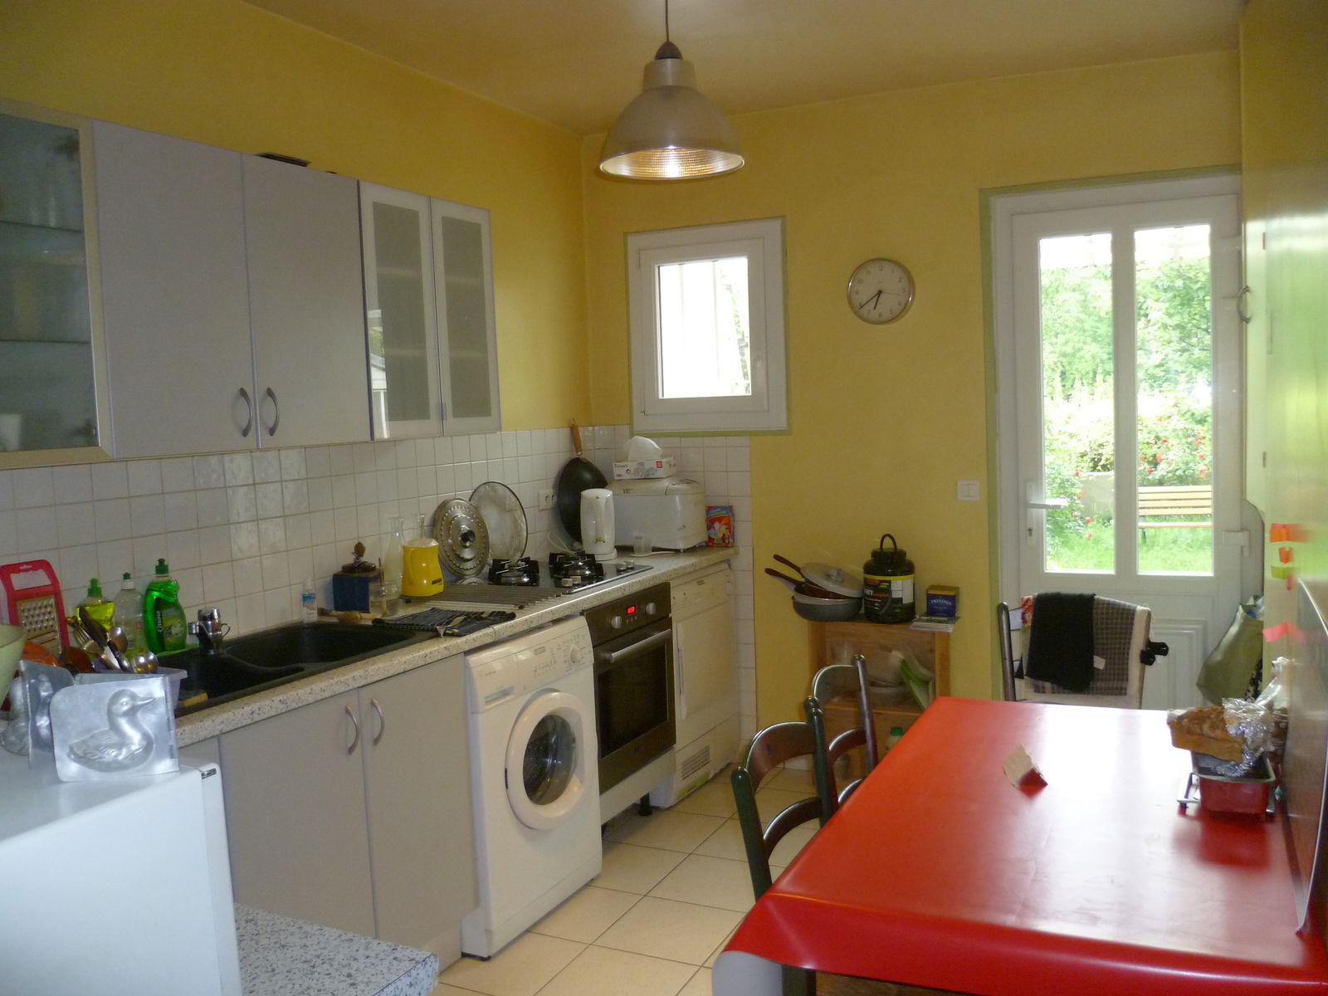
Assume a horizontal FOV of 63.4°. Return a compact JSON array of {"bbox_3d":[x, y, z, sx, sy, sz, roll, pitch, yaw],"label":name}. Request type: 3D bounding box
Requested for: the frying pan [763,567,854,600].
[{"bbox_3d":[0.550,0.332,4.087,0.420,0.110,0.250,10,11,37],"label":"frying pan"}]

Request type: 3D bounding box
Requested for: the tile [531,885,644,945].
[{"bbox_3d":[-0.276,1.214,3.164,0.332,0.010,0.332,0,5,27],"label":"tile"}]

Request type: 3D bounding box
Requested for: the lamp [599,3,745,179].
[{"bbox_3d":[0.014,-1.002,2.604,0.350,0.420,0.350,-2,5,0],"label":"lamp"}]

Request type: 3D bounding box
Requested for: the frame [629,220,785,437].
[{"bbox_3d":[0.172,-0.674,4.316,0.667,0.813,0.090,0,5,24],"label":"frame"}]

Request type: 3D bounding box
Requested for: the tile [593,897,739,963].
[{"bbox_3d":[0.017,1.214,3.016,0.332,0.010,0.332,0,5,27],"label":"tile"}]

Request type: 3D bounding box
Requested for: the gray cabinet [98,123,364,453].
[{"bbox_3d":[-1.111,-0.457,2.594,0.330,0.700,0.800,0,5,27],"label":"gray cabinet"}]

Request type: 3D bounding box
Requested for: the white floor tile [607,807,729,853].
[{"bbox_3d":[0.015,1.160,3.753,0.332,0.010,0.332,0,5,27],"label":"white floor tile"}]

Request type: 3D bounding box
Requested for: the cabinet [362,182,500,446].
[{"bbox_3d":[-0.809,-0.527,3.181,0.335,0.690,0.595,0,5,26],"label":"cabinet"}]

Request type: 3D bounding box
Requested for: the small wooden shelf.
[{"bbox_3d":[0.818,0.780,3.989,0.470,0.670,0.280,0,5,26],"label":"small wooden shelf"}]

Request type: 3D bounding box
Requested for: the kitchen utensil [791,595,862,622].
[{"bbox_3d":[0.627,0.402,4.050,0.265,0.090,0.265,0,5,24],"label":"kitchen utensil"}]

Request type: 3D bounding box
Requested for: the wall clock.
[{"bbox_3d":[0.805,-0.770,3.986,0.250,0.250,0.045,0,5,24],"label":"wall clock"}]

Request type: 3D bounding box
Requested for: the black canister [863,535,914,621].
[{"bbox_3d":[0.823,0.290,3.931,0.187,0.320,0.187,-2,5,0],"label":"black canister"}]

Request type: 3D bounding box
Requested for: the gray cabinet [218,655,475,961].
[{"bbox_3d":[-0.948,0.866,2.646,0.570,0.850,0.800,0,5,26],"label":"gray cabinet"}]

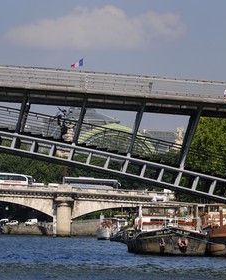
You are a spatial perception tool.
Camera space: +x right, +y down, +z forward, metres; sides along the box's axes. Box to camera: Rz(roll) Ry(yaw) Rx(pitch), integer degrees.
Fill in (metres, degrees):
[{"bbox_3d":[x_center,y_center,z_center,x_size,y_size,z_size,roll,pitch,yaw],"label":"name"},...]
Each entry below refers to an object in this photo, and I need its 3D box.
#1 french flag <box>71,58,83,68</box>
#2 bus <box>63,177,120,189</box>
[{"bbox_3d":[-16.280,-35.083,1070.000,5.200,4.000,0.400,1,-2,0],"label":"french flag"},{"bbox_3d":[-4.781,10.148,507.000,12.100,3.550,2.550,3,-2,-4],"label":"bus"}]

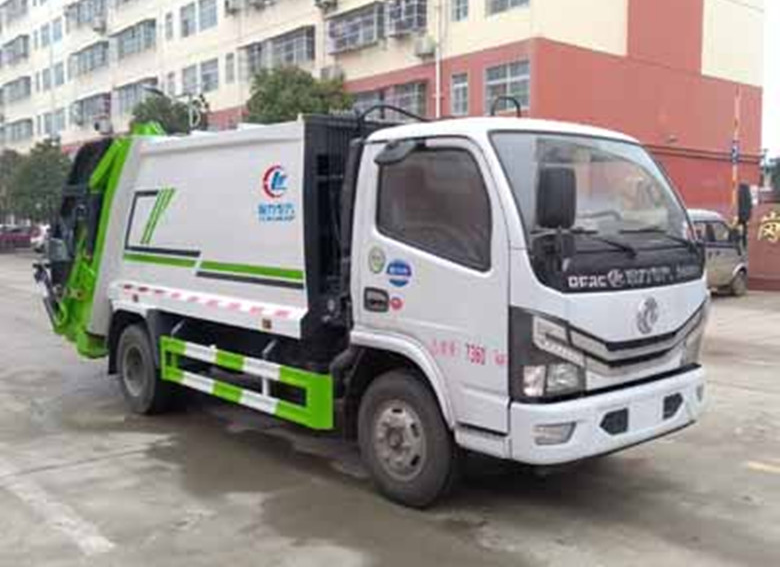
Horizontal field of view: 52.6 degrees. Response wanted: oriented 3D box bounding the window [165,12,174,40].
[{"bbox_3d":[-11.781,-13.748,42.159,0.150,1.350,0.850,-4,6,-42],"label":"window"}]

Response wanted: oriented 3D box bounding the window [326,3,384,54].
[{"bbox_3d":[-1.238,-9.278,28.952,0.450,1.410,2.830,-5,6,-41],"label":"window"}]

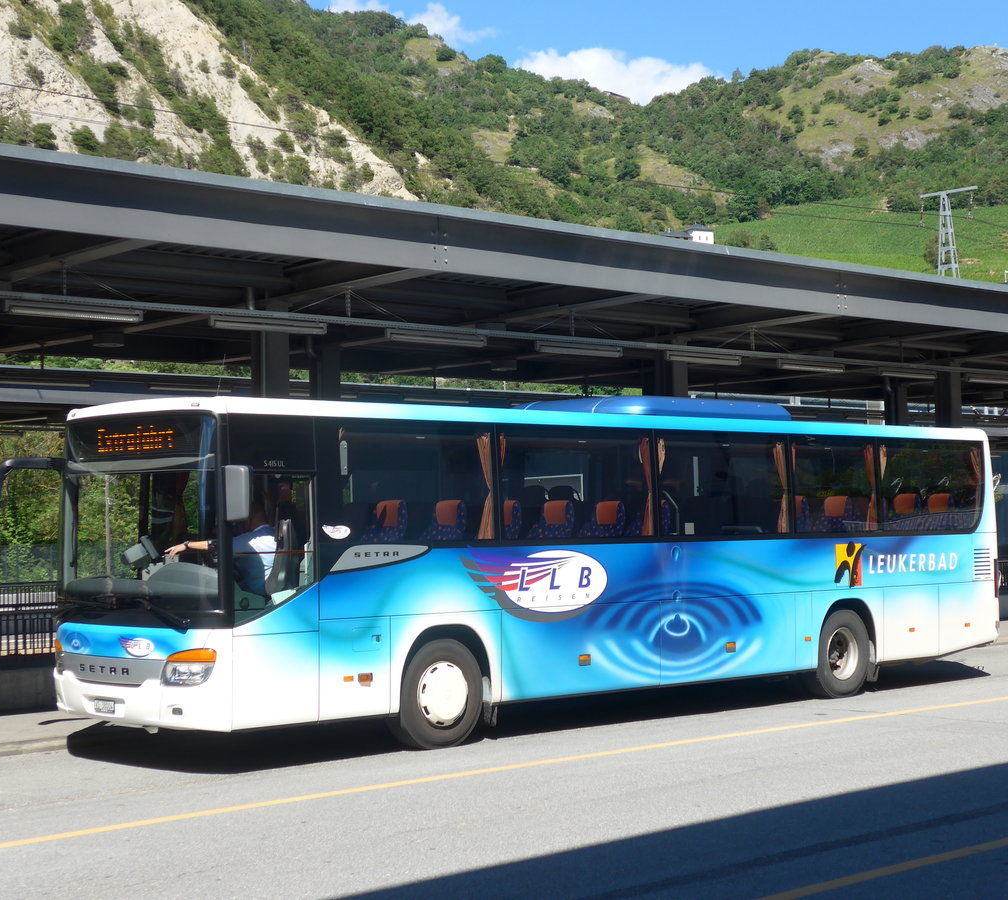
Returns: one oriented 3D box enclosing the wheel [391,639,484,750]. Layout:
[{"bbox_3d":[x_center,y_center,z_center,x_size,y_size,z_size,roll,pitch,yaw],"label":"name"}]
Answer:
[{"bbox_3d":[-0.666,2.195,17.188,1.000,1.000,0.300,1,-2,-44],"label":"wheel"}]

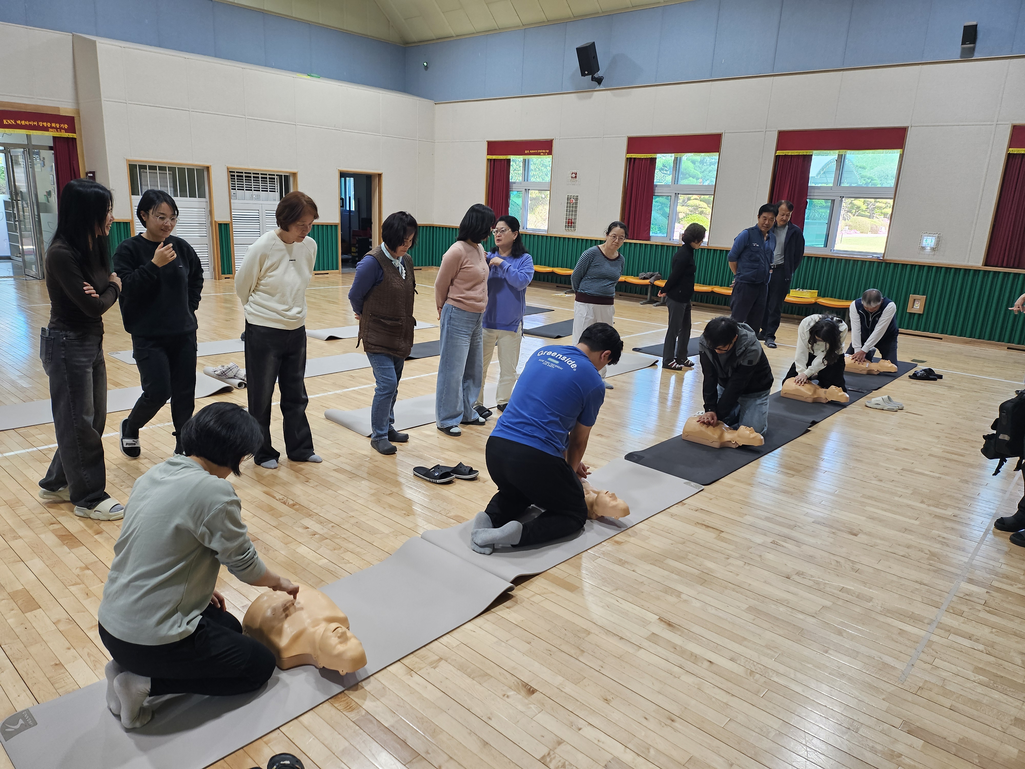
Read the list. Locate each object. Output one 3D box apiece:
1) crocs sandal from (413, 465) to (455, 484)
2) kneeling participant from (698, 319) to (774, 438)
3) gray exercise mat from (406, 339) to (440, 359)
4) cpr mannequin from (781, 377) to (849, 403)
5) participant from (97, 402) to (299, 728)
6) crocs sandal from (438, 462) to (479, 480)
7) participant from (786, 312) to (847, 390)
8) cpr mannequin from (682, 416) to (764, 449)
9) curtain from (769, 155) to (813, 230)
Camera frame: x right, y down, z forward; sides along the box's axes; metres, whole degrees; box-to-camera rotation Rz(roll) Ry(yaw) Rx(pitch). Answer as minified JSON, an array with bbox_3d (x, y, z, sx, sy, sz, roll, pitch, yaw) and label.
[{"bbox_3d":[-0.471,0.520,4.287,0.268,0.088,0.105,6,15,13],"label":"crocs sandal"},{"bbox_3d":[1.690,-0.078,5.354,0.540,0.930,0.860,12,17,30],"label":"kneeling participant"},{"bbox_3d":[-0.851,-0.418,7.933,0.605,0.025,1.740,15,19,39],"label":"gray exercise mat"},{"bbox_3d":[2.790,0.056,6.466,0.545,0.170,0.320,14,18,39],"label":"cpr mannequin"},{"bbox_3d":[-1.003,0.551,2.327,0.670,0.960,0.460,-11,20,-43],"label":"participant"},{"bbox_3d":[-0.332,0.512,4.315,0.266,0.076,0.105,6,14,11],"label":"crocs sandal"},{"bbox_3d":[2.927,-0.301,6.719,0.550,0.770,0.800,11,16,29],"label":"participant"},{"bbox_3d":[1.575,0.340,5.165,0.550,0.185,0.310,13,18,34],"label":"cpr mannequin"},{"bbox_3d":[4.330,-2.927,11.182,0.600,1.600,0.120,15,19,40],"label":"curtain"}]

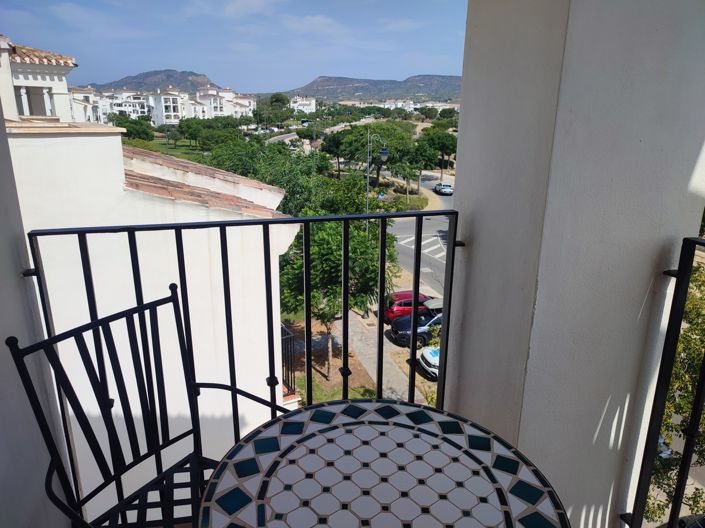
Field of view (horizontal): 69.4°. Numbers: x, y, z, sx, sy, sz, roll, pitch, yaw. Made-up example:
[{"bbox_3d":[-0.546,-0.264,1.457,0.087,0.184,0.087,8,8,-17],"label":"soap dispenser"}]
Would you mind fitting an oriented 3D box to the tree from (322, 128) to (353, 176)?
[{"bbox_3d":[-2.240,-16.502,76.000,4.480,7.180,4.260,0,17,0],"label":"tree"}]

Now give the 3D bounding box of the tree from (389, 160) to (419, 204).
[{"bbox_3d":[5.712,-9.129,57.000,3.360,4.730,3.190,0,17,0],"label":"tree"}]

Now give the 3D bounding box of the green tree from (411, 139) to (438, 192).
[{"bbox_3d":[9.055,-12.325,64.000,3.520,6.680,3.350,0,17,0],"label":"green tree"}]

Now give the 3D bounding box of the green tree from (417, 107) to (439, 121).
[{"bbox_3d":[23.580,-47.161,160.000,6.920,4.500,6.570,0,17,0],"label":"green tree"}]

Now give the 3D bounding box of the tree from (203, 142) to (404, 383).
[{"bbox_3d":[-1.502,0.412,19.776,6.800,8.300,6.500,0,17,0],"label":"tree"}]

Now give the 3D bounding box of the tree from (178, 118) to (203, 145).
[{"bbox_3d":[-35.653,-28.831,112.000,5.280,6.100,5.020,0,17,0],"label":"tree"}]

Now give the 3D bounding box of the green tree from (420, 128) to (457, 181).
[{"bbox_3d":[12.843,-16.316,76.000,5.380,7.520,5.110,0,17,0],"label":"green tree"}]

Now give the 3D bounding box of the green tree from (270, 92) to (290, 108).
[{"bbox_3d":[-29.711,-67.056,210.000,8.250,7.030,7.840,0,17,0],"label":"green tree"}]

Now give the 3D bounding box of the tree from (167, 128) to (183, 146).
[{"bbox_3d":[-38.475,-27.127,110.000,3.460,4.130,3.290,0,17,0],"label":"tree"}]

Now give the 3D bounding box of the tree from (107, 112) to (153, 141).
[{"bbox_3d":[-53.849,-33.382,124.000,11.210,6.690,10.650,0,17,0],"label":"tree"}]

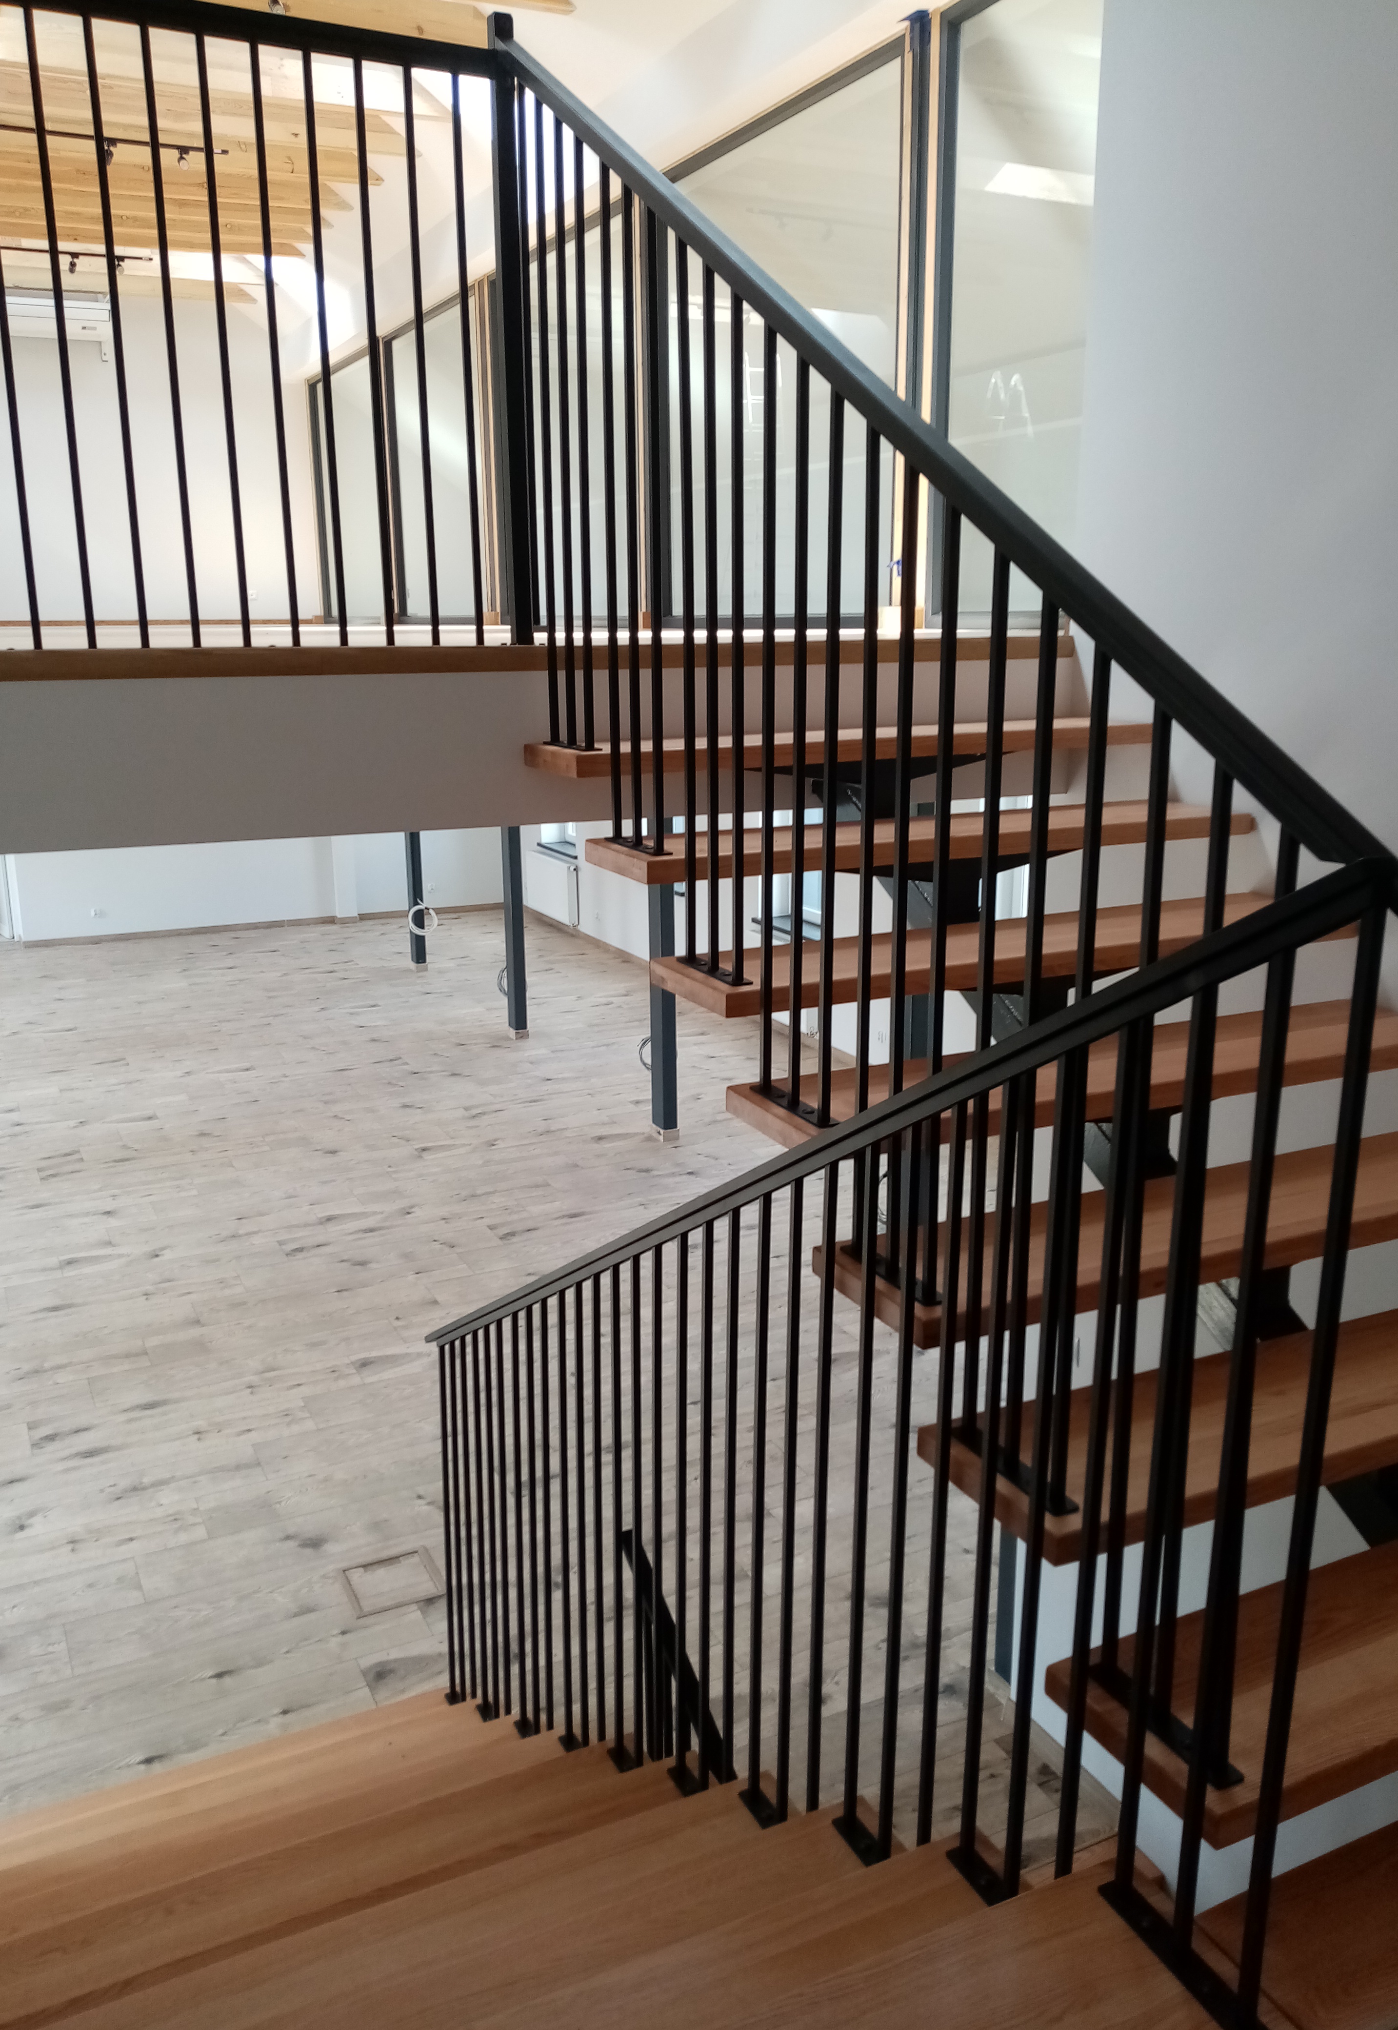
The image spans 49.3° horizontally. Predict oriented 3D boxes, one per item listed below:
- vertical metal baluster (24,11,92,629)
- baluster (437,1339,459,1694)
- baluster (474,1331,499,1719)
[{"bbox_3d":[-1.123,-1.183,2.685,0.013,1.040,0.013,-8,16,-27],"label":"vertical metal baluster"},{"bbox_3d":[-0.703,1.425,4.258,0.013,1.080,0.013,-8,16,-27],"label":"baluster"},{"bbox_3d":[-0.569,1.328,3.971,0.013,1.094,0.013,-8,16,-27],"label":"baluster"}]

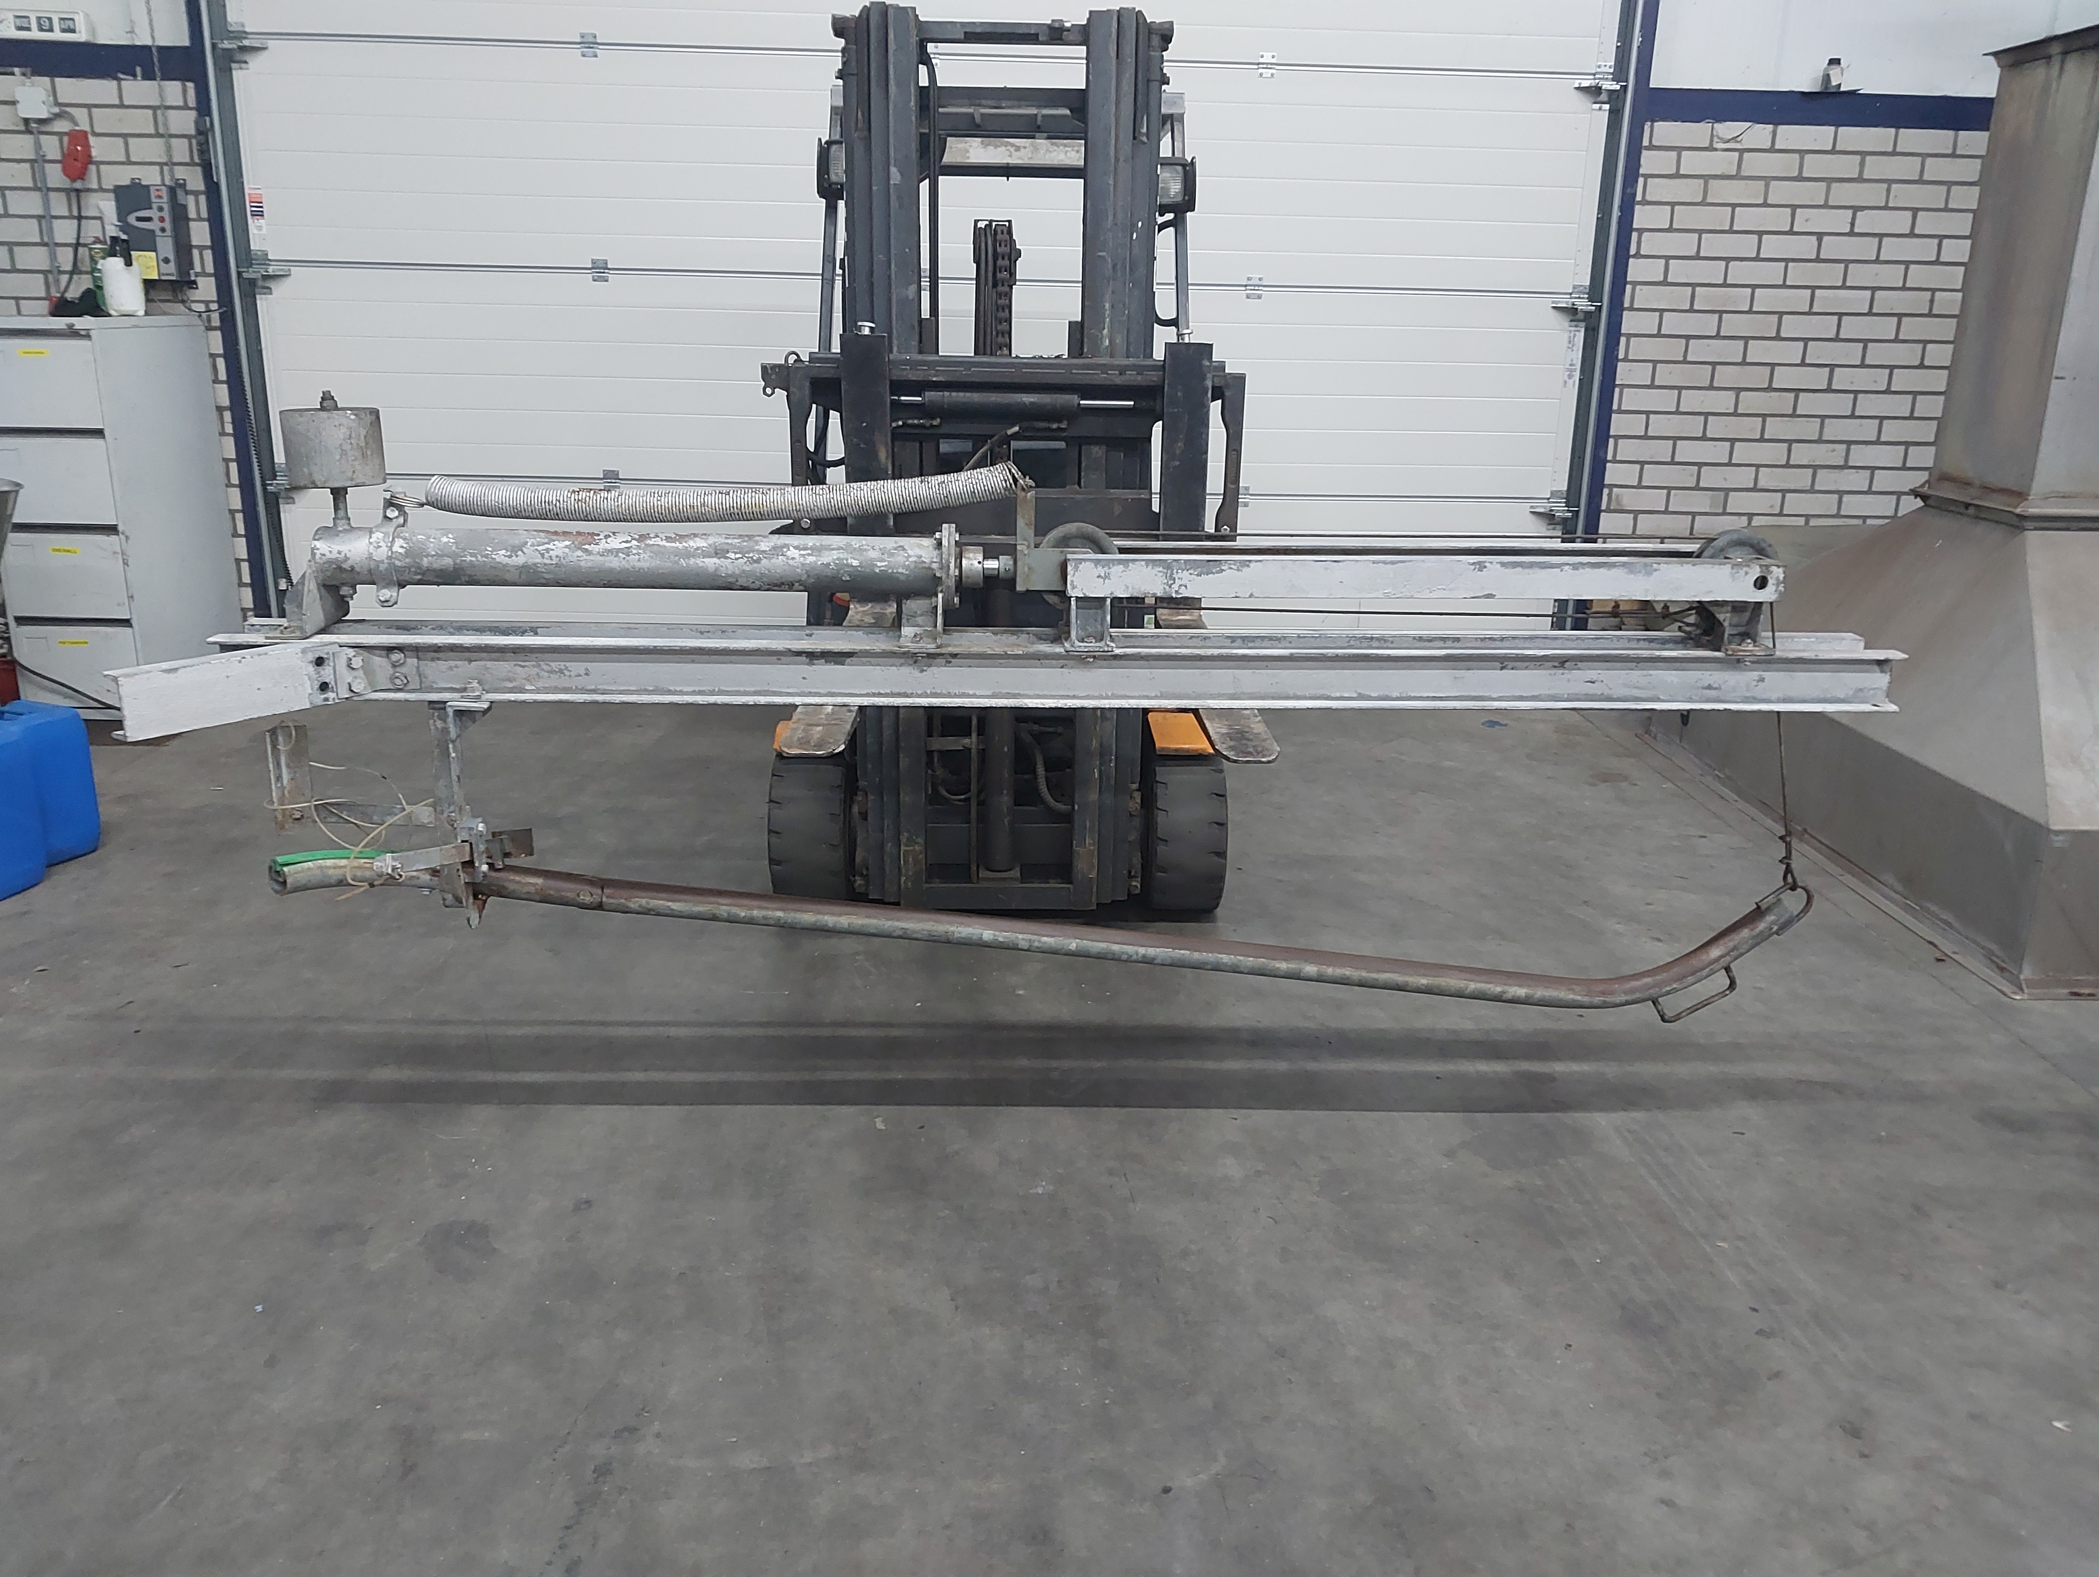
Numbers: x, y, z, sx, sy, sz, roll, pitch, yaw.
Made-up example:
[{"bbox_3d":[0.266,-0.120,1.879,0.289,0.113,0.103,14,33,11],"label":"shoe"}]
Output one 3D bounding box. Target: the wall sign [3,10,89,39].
[{"bbox_3d":[-3.482,-2.629,5.663,0.332,0.090,0.070,1,16,-2],"label":"wall sign"}]

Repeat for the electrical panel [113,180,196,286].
[{"bbox_3d":[-3.174,-1.972,5.830,0.189,0.332,0.120,1,16,-2],"label":"electrical panel"}]

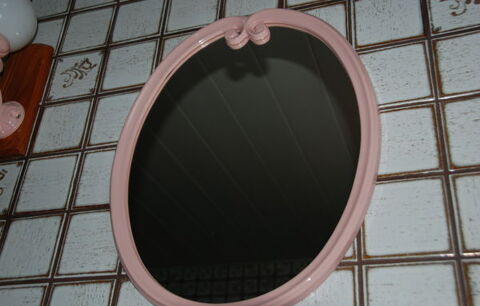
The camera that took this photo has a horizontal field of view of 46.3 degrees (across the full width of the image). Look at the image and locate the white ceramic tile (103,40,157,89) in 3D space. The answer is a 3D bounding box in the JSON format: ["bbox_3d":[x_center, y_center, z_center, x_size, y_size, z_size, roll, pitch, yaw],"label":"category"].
[{"bbox_3d":[-0.188,-0.147,0.962,0.100,0.100,0.009,-7,-32,18],"label":"white ceramic tile"}]

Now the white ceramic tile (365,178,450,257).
[{"bbox_3d":[0.196,0.079,0.665,0.100,0.100,0.009,-7,-32,18],"label":"white ceramic tile"}]

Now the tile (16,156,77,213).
[{"bbox_3d":[-0.302,0.049,0.886,0.100,0.100,0.009,-7,-32,18],"label":"tile"}]

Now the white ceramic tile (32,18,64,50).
[{"bbox_3d":[-0.383,-0.214,1.083,0.100,0.100,0.009,-7,-32,18],"label":"white ceramic tile"}]

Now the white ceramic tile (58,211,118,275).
[{"bbox_3d":[-0.207,0.129,0.798,0.100,0.100,0.009,-7,-32,18],"label":"white ceramic tile"}]

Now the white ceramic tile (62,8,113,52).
[{"bbox_3d":[-0.282,-0.227,1.049,0.100,0.100,0.009,-7,-32,18],"label":"white ceramic tile"}]

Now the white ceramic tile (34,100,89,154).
[{"bbox_3d":[-0.295,-0.043,0.941,0.100,0.100,0.009,-7,-32,18],"label":"white ceramic tile"}]

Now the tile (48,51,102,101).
[{"bbox_3d":[-0.289,-0.135,0.995,0.100,0.100,0.009,-7,-32,18],"label":"tile"}]

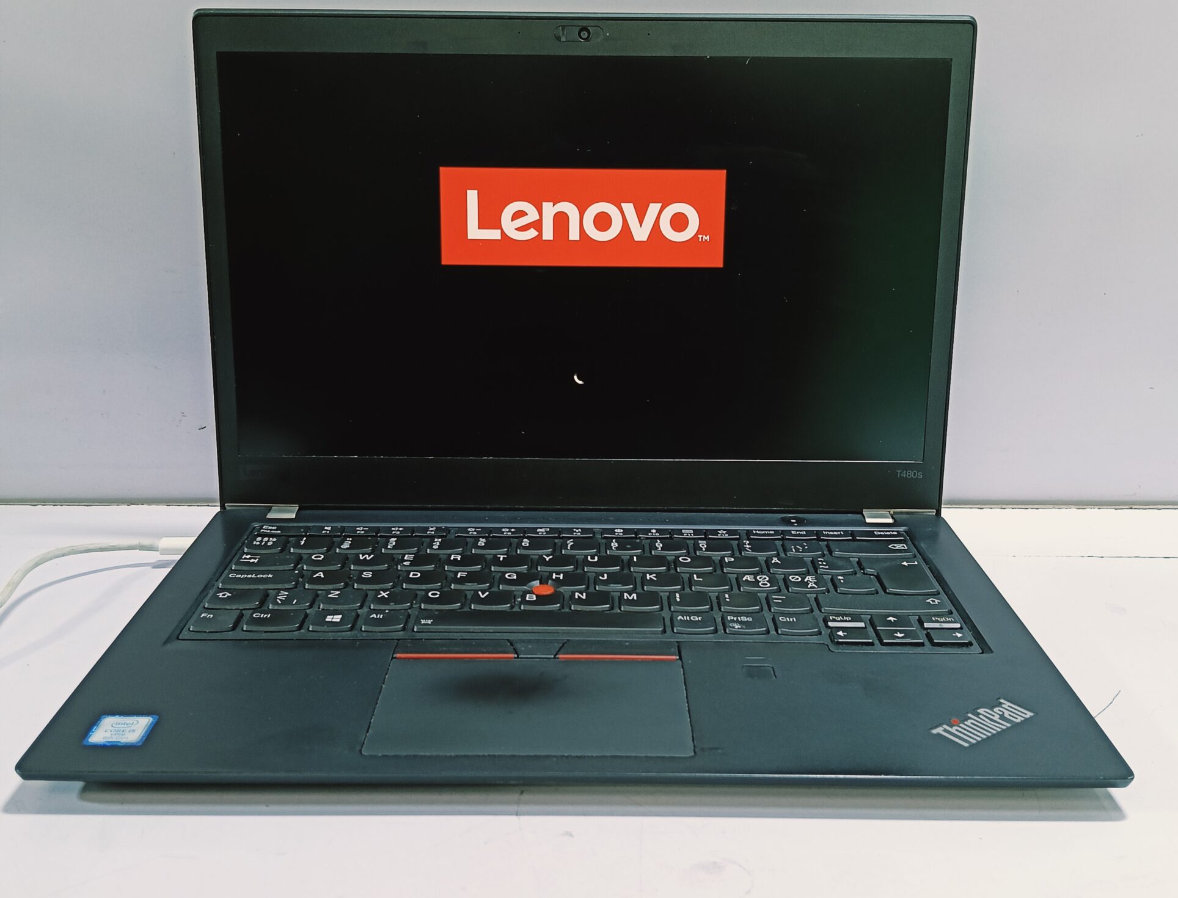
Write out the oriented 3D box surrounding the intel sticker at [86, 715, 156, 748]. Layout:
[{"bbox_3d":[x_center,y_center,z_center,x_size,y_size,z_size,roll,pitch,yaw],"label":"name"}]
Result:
[{"bbox_3d":[-0.145,0.087,0.380,0.018,0.001,0.017,1,18,0],"label":"intel sticker"}]

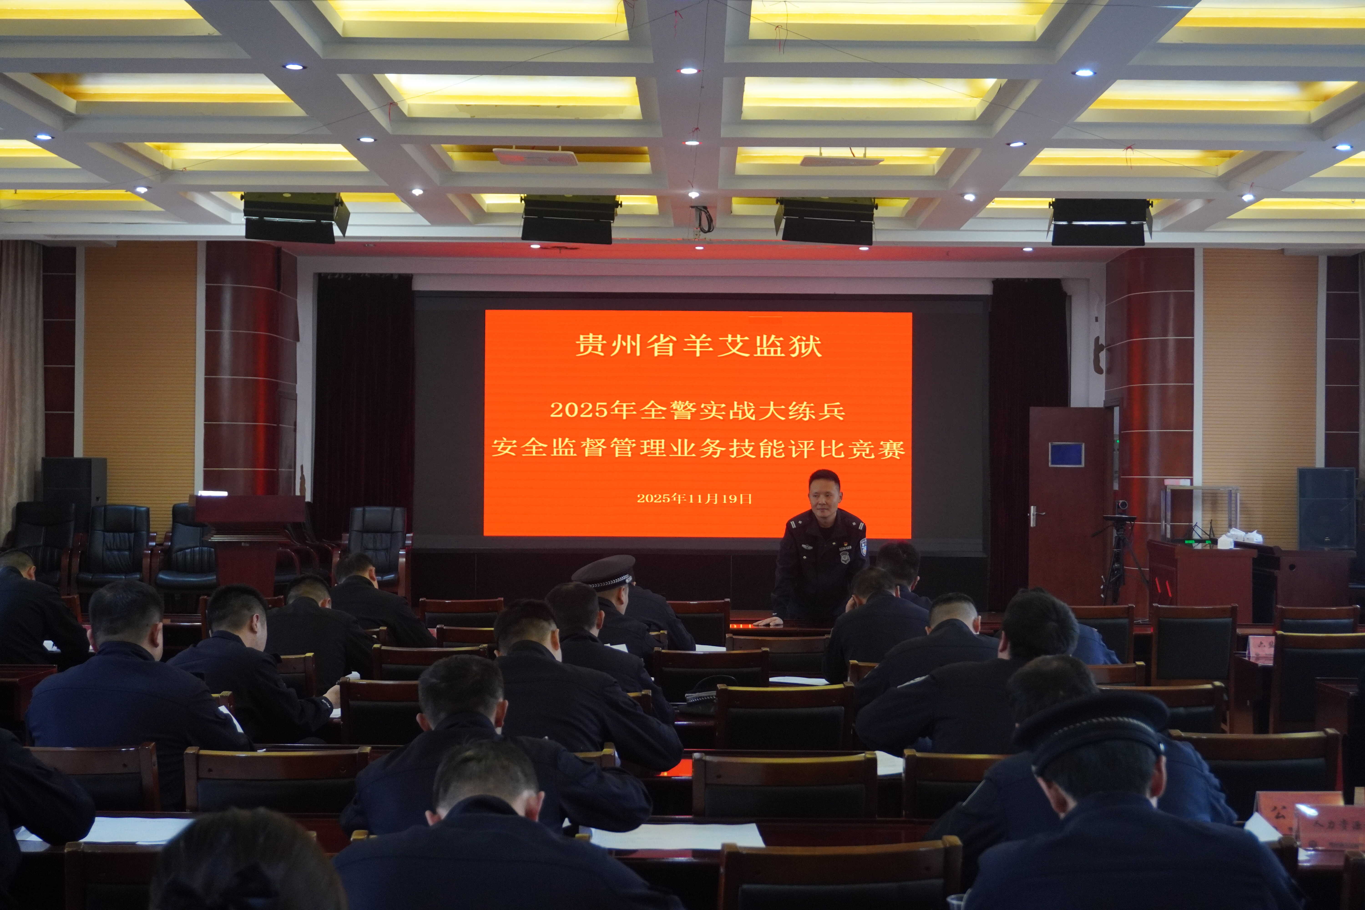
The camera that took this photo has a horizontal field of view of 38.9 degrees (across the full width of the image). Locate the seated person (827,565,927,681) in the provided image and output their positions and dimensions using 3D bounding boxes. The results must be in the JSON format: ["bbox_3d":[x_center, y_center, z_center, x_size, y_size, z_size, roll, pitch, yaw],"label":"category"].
[{"bbox_3d":[0.735,1.029,7.150,0.520,1.230,0.720,1,-1,1],"label":"seated person"}]

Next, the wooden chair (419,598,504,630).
[{"bbox_3d":[-1.130,1.207,10.140,0.450,0.915,0.520,1,-1,1],"label":"wooden chair"}]

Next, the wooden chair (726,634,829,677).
[{"bbox_3d":[0.399,1.209,8.268,0.450,0.920,0.530,0,-1,1],"label":"wooden chair"}]

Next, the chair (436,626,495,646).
[{"bbox_3d":[-0.849,1.203,8.645,0.450,0.920,0.530,0,-1,1],"label":"chair"}]

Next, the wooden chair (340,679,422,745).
[{"bbox_3d":[-0.903,1.218,6.634,0.450,0.950,0.550,1,-1,1],"label":"wooden chair"}]

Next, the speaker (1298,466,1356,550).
[{"bbox_3d":[5.268,0.445,15.800,0.450,0.710,0.450,0,-1,19],"label":"speaker"}]

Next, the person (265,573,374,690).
[{"bbox_3d":[-1.447,1.091,7.750,0.530,1.220,0.800,1,-1,1],"label":"person"}]

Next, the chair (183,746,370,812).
[{"bbox_3d":[-0.941,1.139,4.750,0.450,0.915,0.520,1,-1,1],"label":"chair"}]

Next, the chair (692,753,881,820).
[{"bbox_3d":[0.251,1.210,4.968,0.450,0.950,0.550,1,-1,1],"label":"chair"}]

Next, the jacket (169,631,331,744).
[{"bbox_3d":[-1.339,0.854,6.000,0.550,0.610,0.500,0,-1,16],"label":"jacket"}]

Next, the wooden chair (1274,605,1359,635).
[{"bbox_3d":[3.314,1.253,10.338,0.450,0.920,0.530,0,-1,1],"label":"wooden chair"}]

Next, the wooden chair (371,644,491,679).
[{"bbox_3d":[-0.961,1.182,7.578,0.450,0.920,0.530,0,-1,-1],"label":"wooden chair"}]

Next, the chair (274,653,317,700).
[{"bbox_3d":[-1.625,1.223,7.610,0.450,0.950,0.550,1,-1,1],"label":"chair"}]

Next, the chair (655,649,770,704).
[{"bbox_3d":[0.114,1.241,7.843,0.450,0.950,0.550,1,-1,1],"label":"chair"}]

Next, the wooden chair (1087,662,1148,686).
[{"bbox_3d":[1.436,1.201,7.146,0.450,0.920,0.530,0,-1,1],"label":"wooden chair"}]

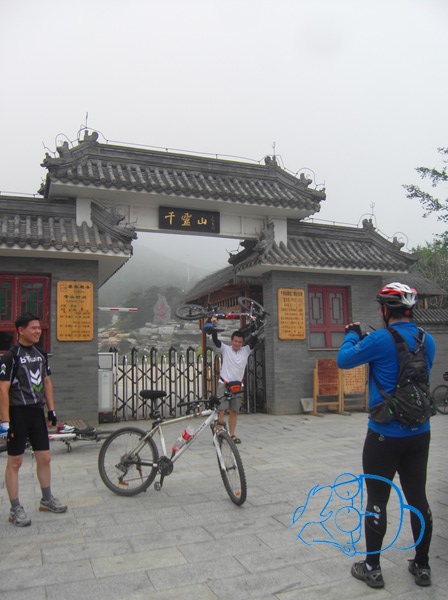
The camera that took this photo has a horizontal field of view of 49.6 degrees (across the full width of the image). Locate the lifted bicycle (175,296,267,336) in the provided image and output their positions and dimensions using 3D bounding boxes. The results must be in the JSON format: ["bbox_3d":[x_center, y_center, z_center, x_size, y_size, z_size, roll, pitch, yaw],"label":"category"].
[{"bbox_3d":[-0.047,0.251,7.600,1.450,0.500,0.900,-1,32,1],"label":"lifted bicycle"}]

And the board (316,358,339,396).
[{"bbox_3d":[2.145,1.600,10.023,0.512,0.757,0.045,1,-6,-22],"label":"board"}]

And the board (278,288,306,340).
[{"bbox_3d":[1.443,0.304,10.320,0.636,1.070,0.040,1,-6,-22],"label":"board"}]

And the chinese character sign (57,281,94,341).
[{"bbox_3d":[-2.658,0.204,8.675,0.617,1.070,0.040,1,-6,-22],"label":"chinese character sign"}]

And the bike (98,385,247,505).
[{"bbox_3d":[-0.480,1.387,4.623,1.605,1.000,0.570,-3,-6,17],"label":"bike"}]

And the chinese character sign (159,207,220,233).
[{"bbox_3d":[-0.687,-1.609,9.850,1.281,0.447,0.070,1,-6,-22],"label":"chinese character sign"}]

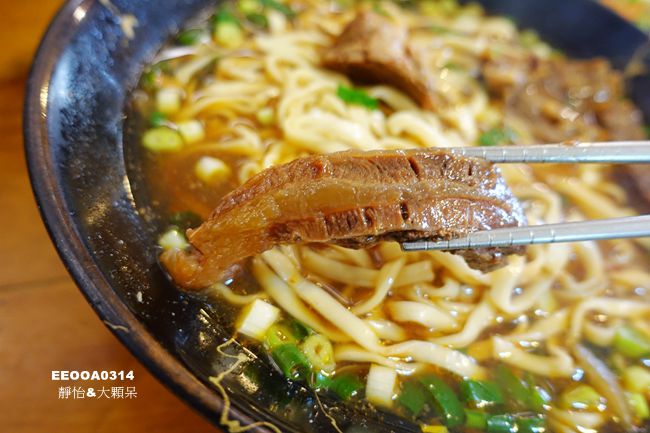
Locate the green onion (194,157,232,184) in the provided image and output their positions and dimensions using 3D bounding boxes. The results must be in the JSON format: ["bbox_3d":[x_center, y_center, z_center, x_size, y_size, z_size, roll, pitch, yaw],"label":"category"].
[{"bbox_3d":[-0.032,-0.014,0.145,0.009,0.005,0.006,13,52,-3],"label":"green onion"}]

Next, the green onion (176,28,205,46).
[{"bbox_3d":[-0.047,-0.063,0.177,0.009,0.004,0.005,-32,66,-31],"label":"green onion"}]

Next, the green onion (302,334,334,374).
[{"bbox_3d":[-0.002,0.032,0.117,0.006,0.005,0.007,-14,58,-22],"label":"green onion"}]

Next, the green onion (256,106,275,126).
[{"bbox_3d":[-0.019,-0.032,0.162,0.005,0.005,0.005,-3,54,-15],"label":"green onion"}]

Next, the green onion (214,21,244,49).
[{"bbox_3d":[-0.034,-0.065,0.180,0.009,0.007,0.007,-6,55,-17],"label":"green onion"}]

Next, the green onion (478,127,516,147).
[{"bbox_3d":[0.058,-0.027,0.170,0.012,0.005,0.006,-16,59,-23],"label":"green onion"}]

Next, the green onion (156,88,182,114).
[{"bbox_3d":[-0.048,-0.036,0.157,0.007,0.006,0.006,-4,55,-15],"label":"green onion"}]

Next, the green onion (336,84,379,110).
[{"bbox_3d":[0.011,-0.039,0.165,0.013,0.004,0.005,26,52,7],"label":"green onion"}]

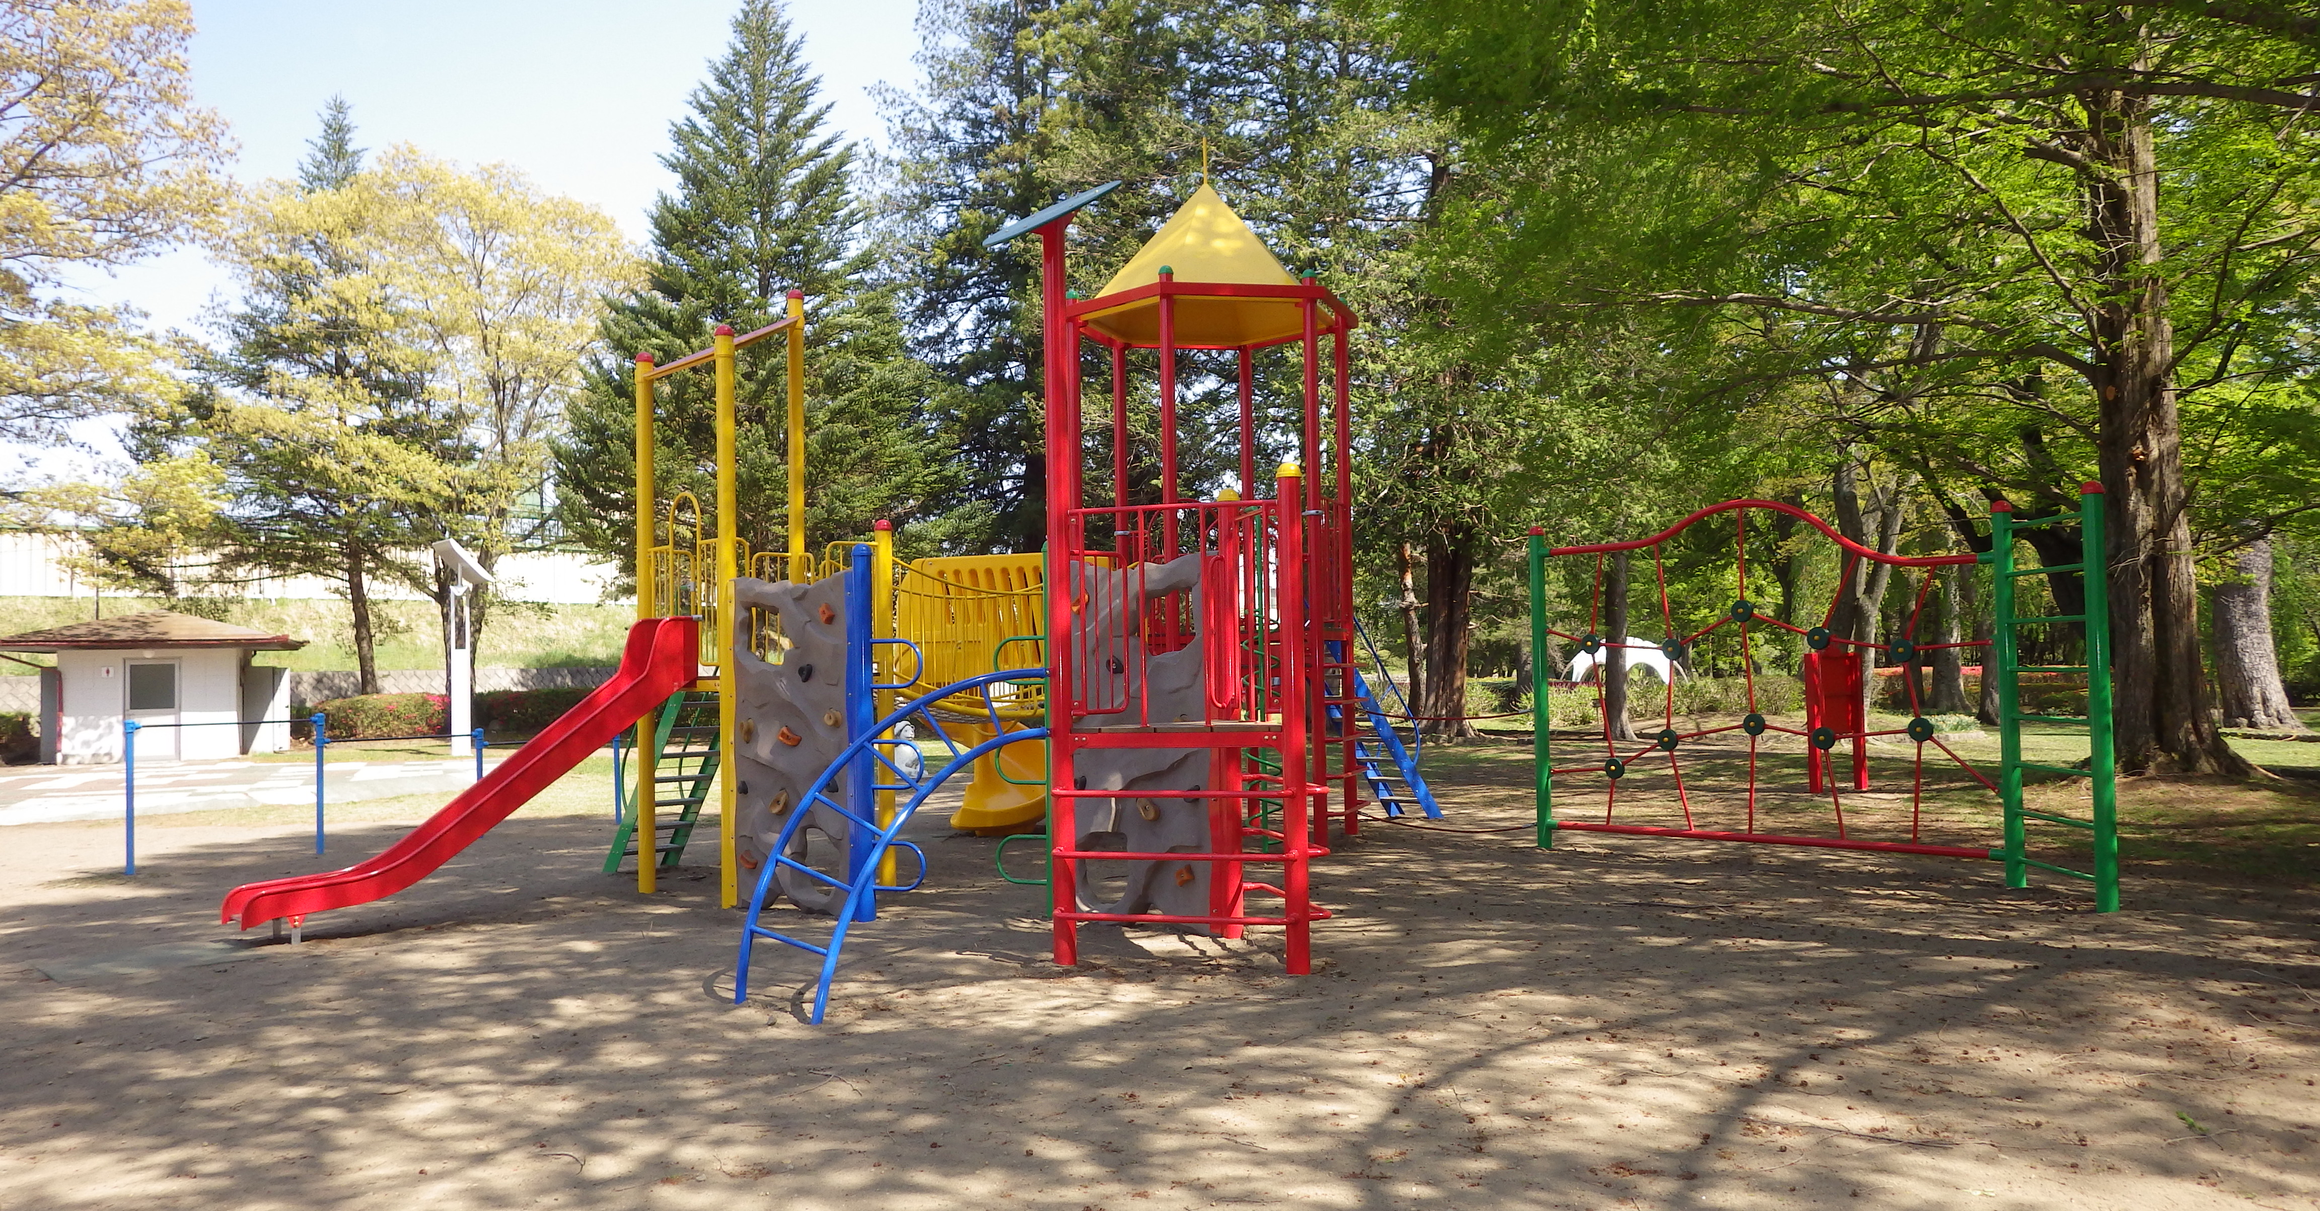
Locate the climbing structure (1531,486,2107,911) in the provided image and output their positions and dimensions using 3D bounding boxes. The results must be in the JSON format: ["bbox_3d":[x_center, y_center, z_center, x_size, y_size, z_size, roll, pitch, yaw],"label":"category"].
[{"bbox_3d":[4.508,0.623,11.905,0.666,2.520,4.677,0,-3,-33],"label":"climbing structure"}]

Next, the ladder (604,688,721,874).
[{"bbox_3d":[-3.642,1.287,12.673,0.570,1.520,1.280,1,-3,-44],"label":"ladder"}]

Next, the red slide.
[{"bbox_3d":[-4.276,1.005,10.517,2.780,1.860,0.560,1,-3,-41],"label":"red slide"}]

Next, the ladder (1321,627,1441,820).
[{"bbox_3d":[1.931,1.163,15.995,1.580,1.840,0.570,1,-3,-40],"label":"ladder"}]

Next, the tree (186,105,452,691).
[{"bbox_3d":[-22.068,-4.890,44.234,7.400,16.893,7.400,-1,-2,0],"label":"tree"}]

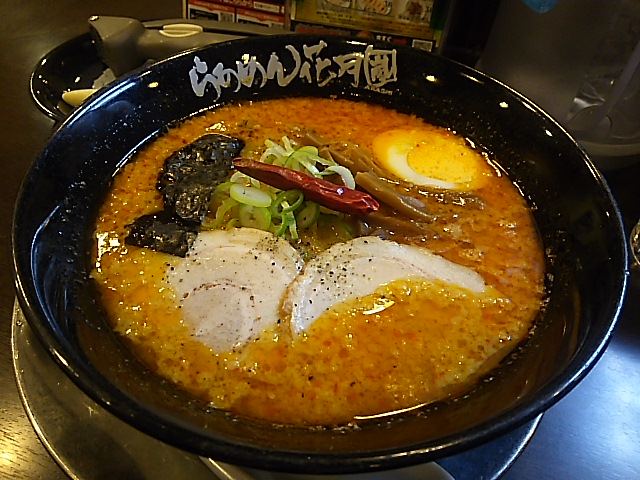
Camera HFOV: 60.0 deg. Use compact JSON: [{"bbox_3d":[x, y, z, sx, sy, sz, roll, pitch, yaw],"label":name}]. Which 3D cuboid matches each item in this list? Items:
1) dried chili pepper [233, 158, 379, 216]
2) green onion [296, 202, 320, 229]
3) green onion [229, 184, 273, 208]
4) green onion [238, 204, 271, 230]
[{"bbox_3d":[-0.006,-0.021,0.212,0.059,0.009,0.009,18,49,7],"label":"dried chili pepper"},{"bbox_3d":[-0.004,-0.009,0.212,0.009,0.003,0.011,31,80,44],"label":"green onion"},{"bbox_3d":[-0.026,-0.017,0.211,0.016,0.003,0.009,17,42,13],"label":"green onion"},{"bbox_3d":[-0.024,-0.009,0.210,0.011,0.003,0.011,-11,65,11],"label":"green onion"}]

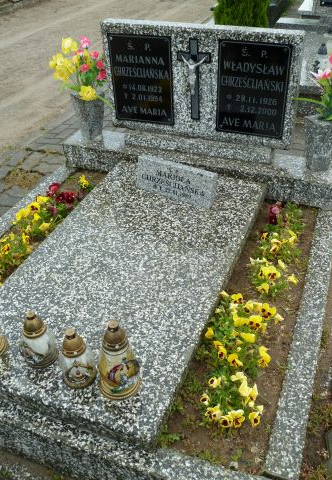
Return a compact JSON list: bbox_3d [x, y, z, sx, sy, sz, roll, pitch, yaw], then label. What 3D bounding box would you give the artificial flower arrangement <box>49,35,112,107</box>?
[{"bbox_3d":[-0.454,-0.885,2.548,0.320,0.320,0.250,11,38,17],"label":"artificial flower arrangement"}]

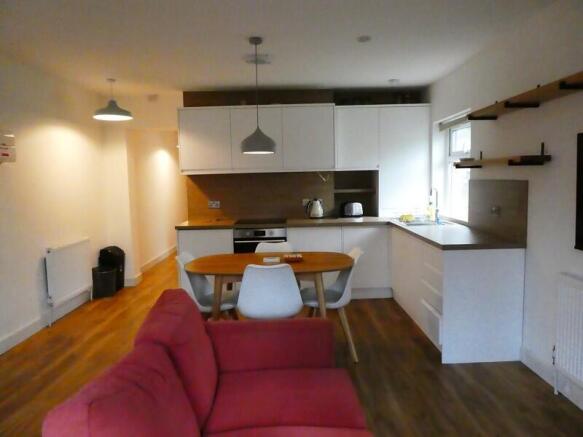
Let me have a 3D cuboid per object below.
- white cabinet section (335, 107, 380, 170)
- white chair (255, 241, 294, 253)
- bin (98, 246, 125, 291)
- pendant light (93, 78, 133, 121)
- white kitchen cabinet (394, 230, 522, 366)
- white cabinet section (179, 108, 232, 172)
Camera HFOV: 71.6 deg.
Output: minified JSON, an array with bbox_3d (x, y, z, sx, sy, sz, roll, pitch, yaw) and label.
[{"bbox_3d":[0.768,-0.972,4.885,0.519,0.743,0.320,-1,6,0],"label":"white cabinet section"},{"bbox_3d":[-0.149,0.657,3.529,0.480,0.825,0.530,-1,6,0],"label":"white chair"},{"bbox_3d":[-2.304,0.652,5.212,0.300,0.594,0.285,-1,6,0],"label":"bin"},{"bbox_3d":[-1.882,-1.258,4.247,0.435,0.408,0.435,-1,6,0],"label":"pendant light"},{"bbox_3d":[1.409,0.568,3.741,0.590,0.863,1.530,-1,6,-1],"label":"white kitchen cabinet"},{"bbox_3d":[-1.002,-0.928,4.876,0.609,0.738,0.320,-1,6,0],"label":"white cabinet section"}]

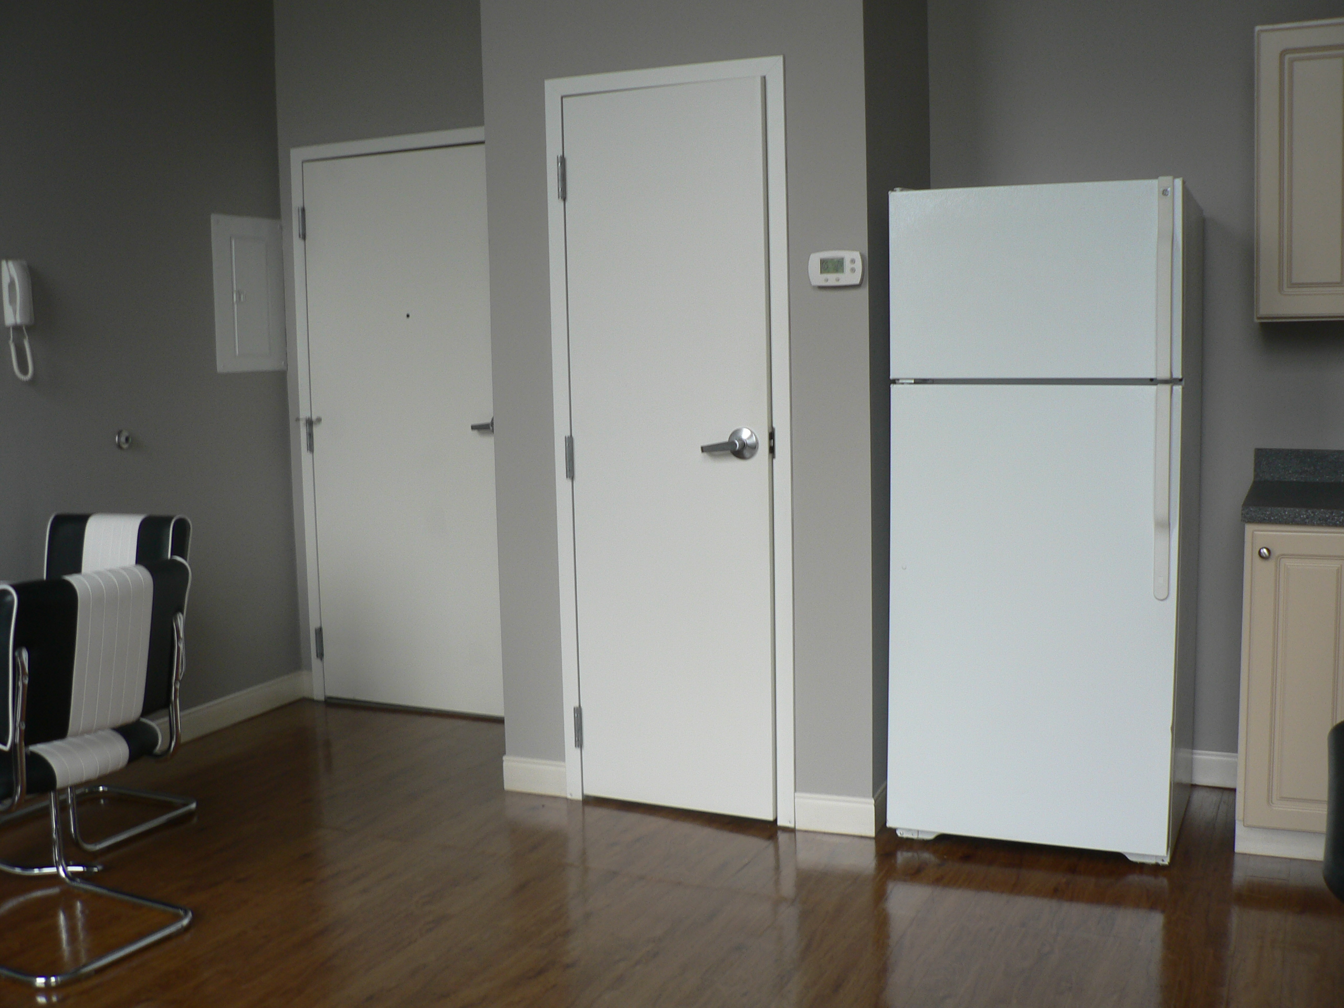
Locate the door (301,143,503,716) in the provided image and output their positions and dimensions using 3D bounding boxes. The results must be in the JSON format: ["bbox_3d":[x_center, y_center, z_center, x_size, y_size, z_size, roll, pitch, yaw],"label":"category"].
[{"bbox_3d":[-0.928,-0.248,5.051,0.910,2.030,0.045,2,7,24],"label":"door"}]

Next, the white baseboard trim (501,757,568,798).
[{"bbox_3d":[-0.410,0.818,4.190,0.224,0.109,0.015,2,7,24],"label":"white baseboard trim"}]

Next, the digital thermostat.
[{"bbox_3d":[0.427,-0.609,3.618,0.144,0.090,0.033,2,7,24],"label":"digital thermostat"}]

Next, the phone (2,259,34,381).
[{"bbox_3d":[-1.896,-0.534,4.062,0.070,0.364,0.058,2,7,24],"label":"phone"}]

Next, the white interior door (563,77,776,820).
[{"bbox_3d":[-0.009,-0.132,3.880,0.610,2.030,0.042,2,7,27],"label":"white interior door"}]

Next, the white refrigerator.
[{"bbox_3d":[1.031,0.027,3.817,0.745,1.715,0.715,2,7,24],"label":"white refrigerator"}]

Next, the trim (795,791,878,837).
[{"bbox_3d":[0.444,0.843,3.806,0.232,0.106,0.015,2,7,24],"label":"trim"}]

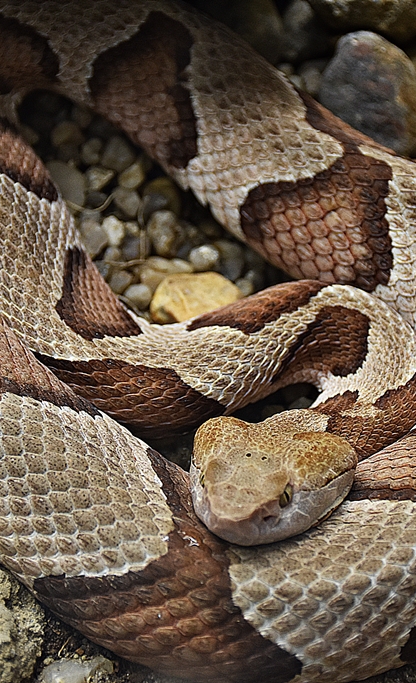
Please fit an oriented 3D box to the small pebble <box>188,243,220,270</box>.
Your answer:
[{"bbox_3d":[-0.001,-0.021,0.513,0.008,0.006,0.007,0,48,0],"label":"small pebble"}]

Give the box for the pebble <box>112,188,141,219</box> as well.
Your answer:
[{"bbox_3d":[-0.024,-0.041,0.608,0.009,0.007,0.009,0,50,0],"label":"pebble"}]

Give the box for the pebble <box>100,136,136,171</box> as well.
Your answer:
[{"bbox_3d":[-0.024,-0.049,0.540,0.009,0.008,0.010,0,48,0],"label":"pebble"}]

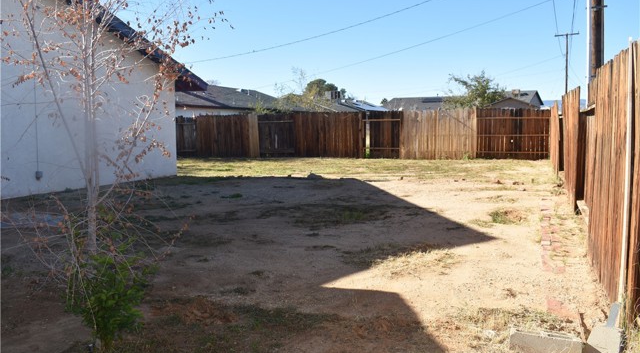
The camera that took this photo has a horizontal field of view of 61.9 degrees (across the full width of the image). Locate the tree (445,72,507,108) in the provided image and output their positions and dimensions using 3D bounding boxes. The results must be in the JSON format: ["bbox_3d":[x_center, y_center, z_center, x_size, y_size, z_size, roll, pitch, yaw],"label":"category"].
[{"bbox_3d":[8.903,-3.903,30.761,3.550,4.240,3.370,0,6,0],"label":"tree"}]

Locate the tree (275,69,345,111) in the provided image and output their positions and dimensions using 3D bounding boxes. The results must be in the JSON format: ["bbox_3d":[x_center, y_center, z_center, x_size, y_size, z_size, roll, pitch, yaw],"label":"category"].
[{"bbox_3d":[-0.523,-3.355,26.796,3.490,3.980,3.310,0,6,0],"label":"tree"}]

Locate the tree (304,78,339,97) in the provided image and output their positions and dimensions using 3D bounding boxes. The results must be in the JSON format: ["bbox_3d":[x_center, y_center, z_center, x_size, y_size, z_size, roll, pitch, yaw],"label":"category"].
[{"bbox_3d":[0.200,-9.628,71.385,4.530,7.140,4.300,0,6,0],"label":"tree"}]

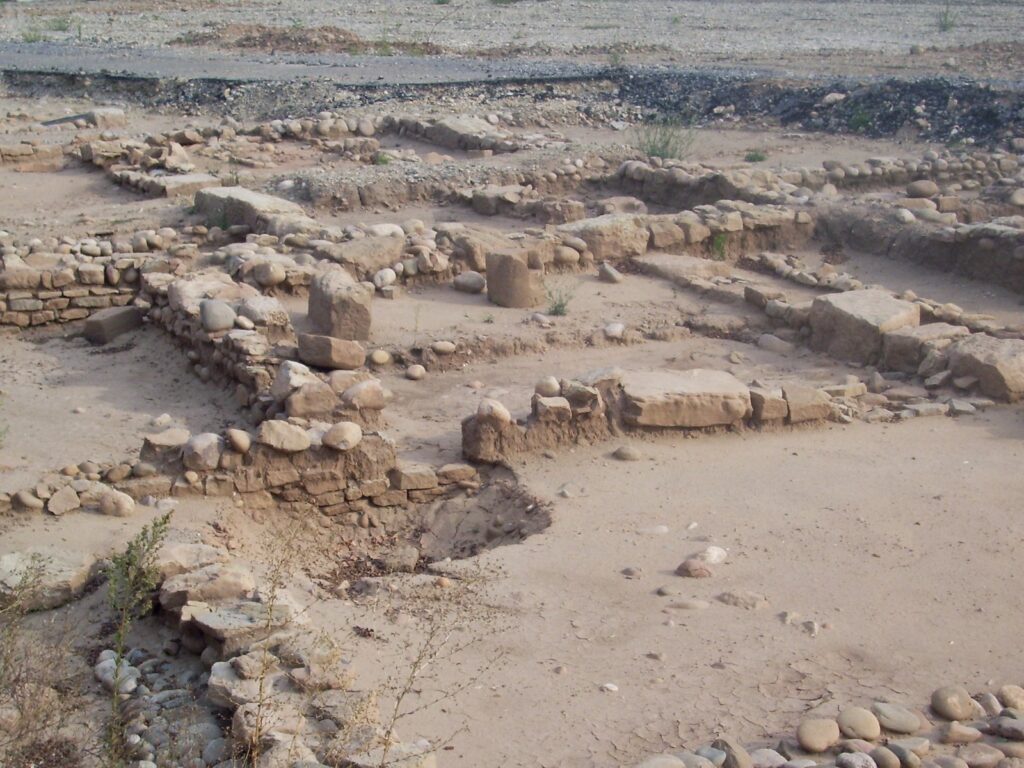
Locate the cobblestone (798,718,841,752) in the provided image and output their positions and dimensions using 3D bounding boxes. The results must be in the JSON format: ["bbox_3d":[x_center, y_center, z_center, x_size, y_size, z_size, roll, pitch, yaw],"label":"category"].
[{"bbox_3d":[1.362,1.562,8.150,0.185,0.140,0.160,0,17,0],"label":"cobblestone"}]

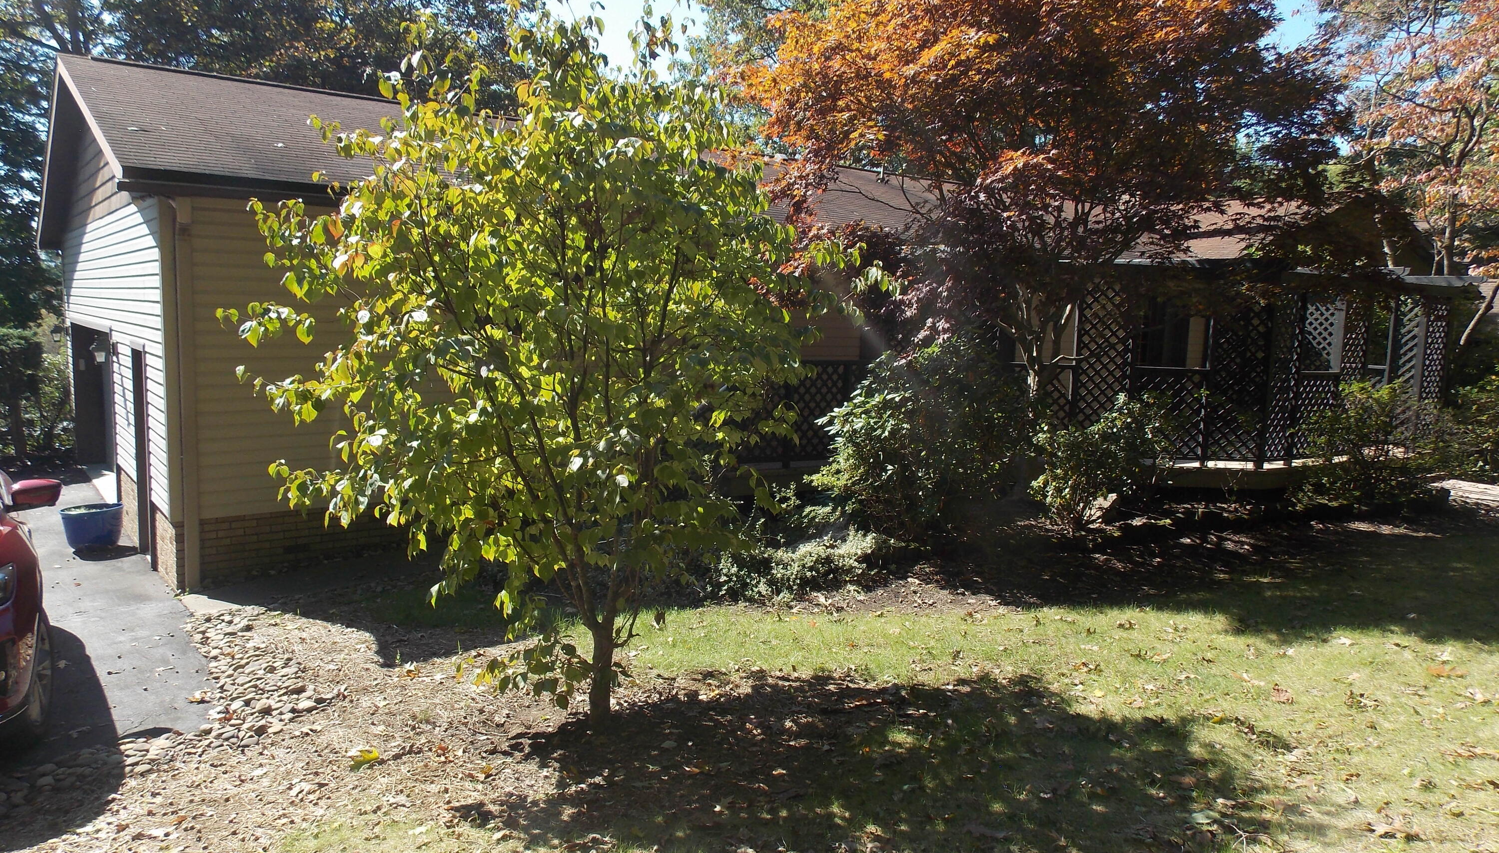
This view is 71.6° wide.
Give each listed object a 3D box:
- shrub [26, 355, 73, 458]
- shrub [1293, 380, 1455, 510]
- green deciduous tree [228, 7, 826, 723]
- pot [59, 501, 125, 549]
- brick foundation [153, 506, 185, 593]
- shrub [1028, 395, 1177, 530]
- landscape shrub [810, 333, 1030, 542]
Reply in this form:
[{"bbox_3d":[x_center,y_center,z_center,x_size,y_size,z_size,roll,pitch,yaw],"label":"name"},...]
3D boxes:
[{"bbox_3d":[-11.426,-0.354,17.000,1.000,1.650,1.000,-3,8,-34],"label":"shrub"},{"bbox_3d":[6.420,0.187,10.700,1.450,1.350,1.300,5,8,31],"label":"shrub"},{"bbox_3d":[-0.998,-0.232,4.627,2.650,3.200,2.500,0,7,-12],"label":"green deciduous tree"},{"bbox_3d":[-6.594,1.012,10.429,0.560,0.390,0.560,-3,8,-32],"label":"pot"},{"bbox_3d":[-5.088,1.049,9.130,0.130,0.580,1.100,-3,8,-37],"label":"brick foundation"},{"bbox_3d":[3.368,0.350,9.850,1.330,1.320,1.200,4,7,19],"label":"shrub"},{"bbox_3d":[1.599,0.115,9.750,2.000,1.870,1.750,3,7,9],"label":"landscape shrub"}]

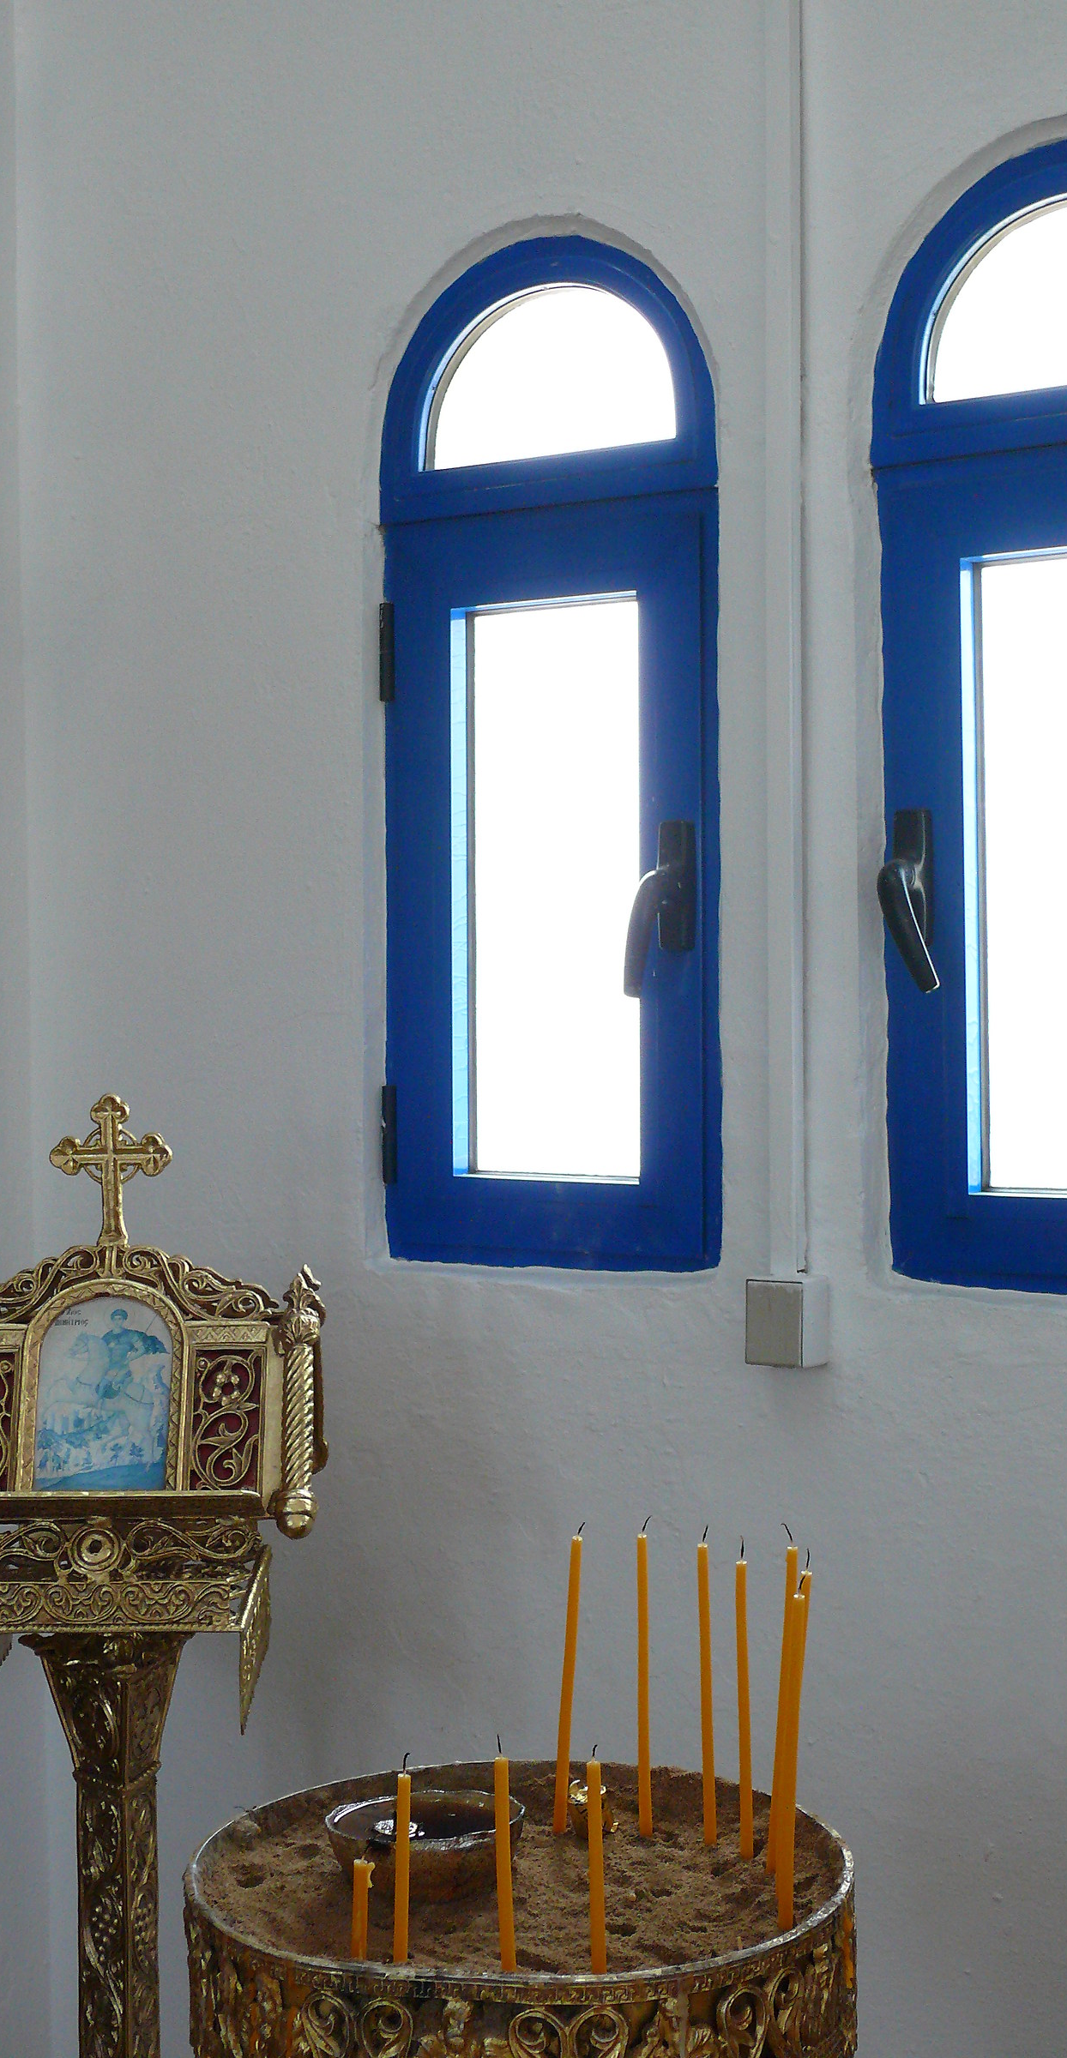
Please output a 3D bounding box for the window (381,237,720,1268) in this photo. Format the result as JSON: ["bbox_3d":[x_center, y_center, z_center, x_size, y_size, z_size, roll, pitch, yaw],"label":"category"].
[{"bbox_3d":[0.024,-0.268,2.613,0.375,0.990,0.080,0,0,31],"label":"window"}]

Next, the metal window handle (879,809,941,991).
[{"bbox_3d":[0.336,-0.115,2.368,0.057,0.164,0.055,0,0,31],"label":"metal window handle"}]

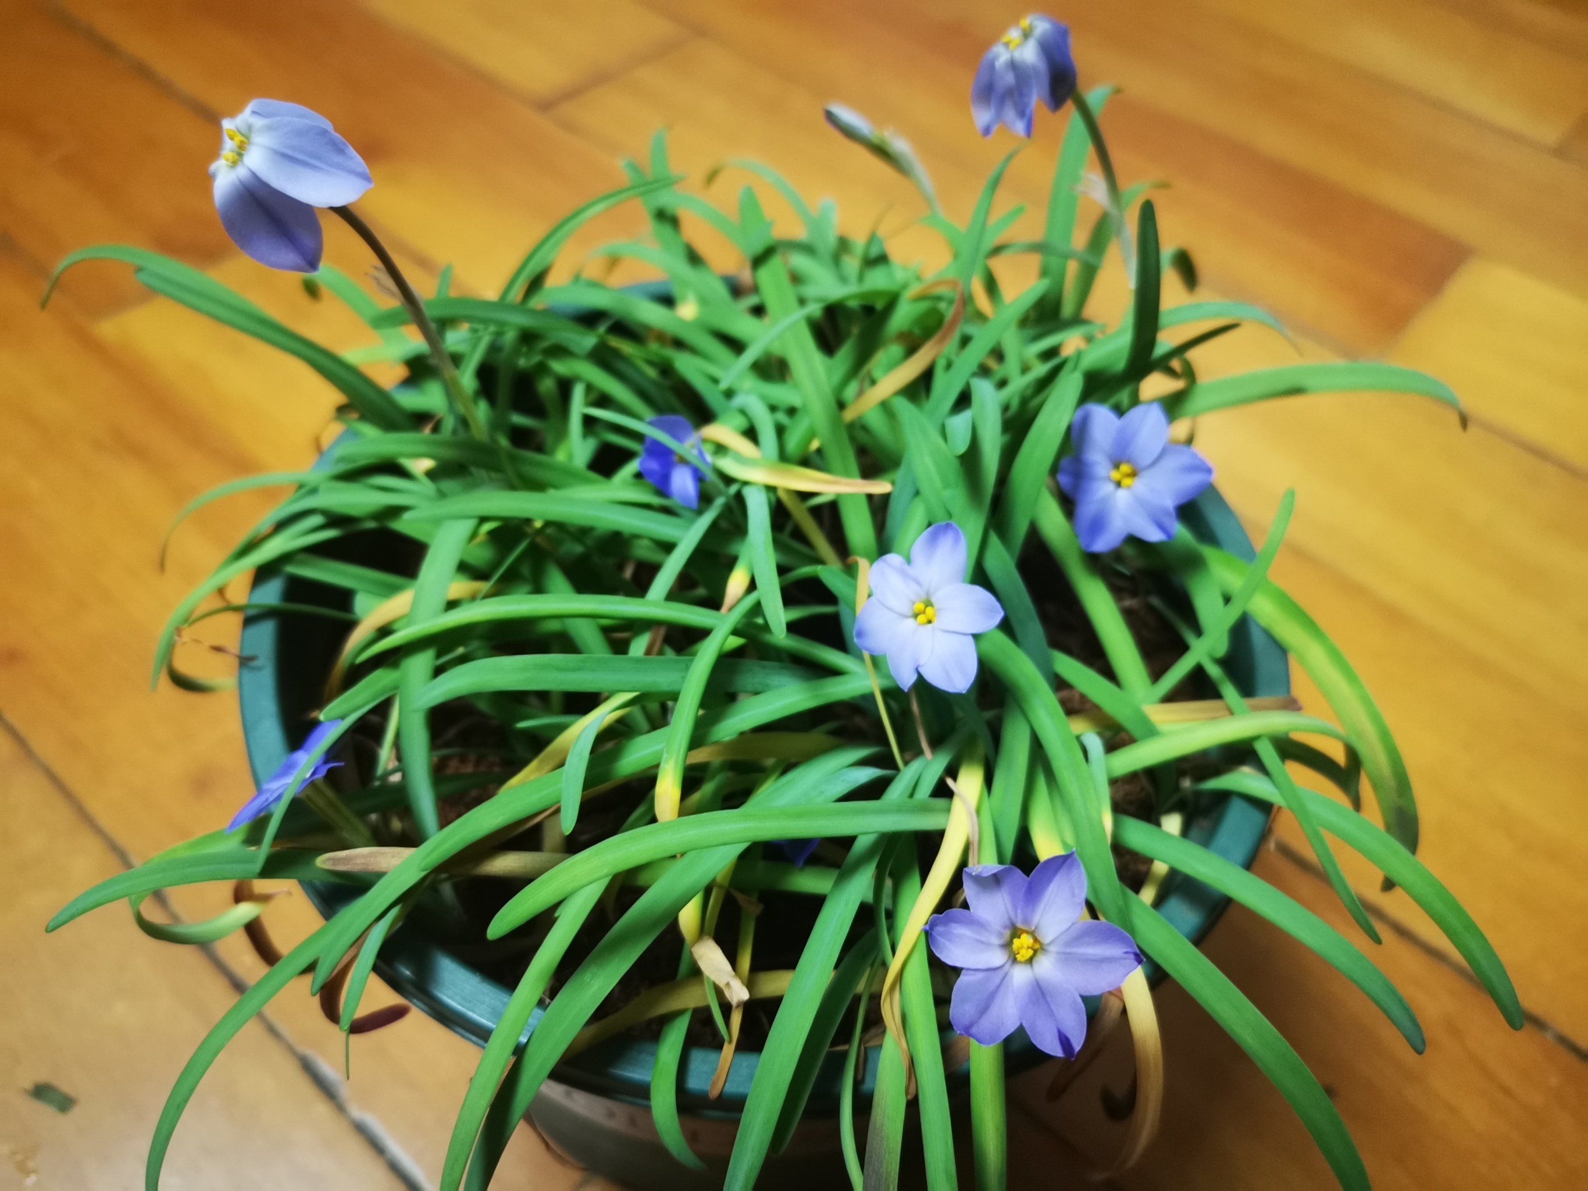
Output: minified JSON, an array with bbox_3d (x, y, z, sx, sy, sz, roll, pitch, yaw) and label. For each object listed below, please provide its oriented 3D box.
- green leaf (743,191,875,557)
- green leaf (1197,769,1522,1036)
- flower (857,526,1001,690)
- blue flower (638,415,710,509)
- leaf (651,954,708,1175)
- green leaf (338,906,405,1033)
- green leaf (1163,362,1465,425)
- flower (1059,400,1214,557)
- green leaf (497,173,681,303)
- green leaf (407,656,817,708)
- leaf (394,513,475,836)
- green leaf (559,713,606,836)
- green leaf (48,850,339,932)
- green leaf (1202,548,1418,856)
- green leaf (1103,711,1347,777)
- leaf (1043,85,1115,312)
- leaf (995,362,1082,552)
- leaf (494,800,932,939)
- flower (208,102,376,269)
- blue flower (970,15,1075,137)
[{"bbox_3d":[0.004,-0.056,0.299,0.009,0.012,0.096,-19,85,2],"label":"green leaf"},{"bbox_3d":[0.106,0.052,0.221,0.074,0.020,0.006,38,55,2],"label":"green leaf"},{"bbox_3d":[0.028,0.003,0.259,0.031,0.014,0.035,11,89,6],"label":"flower"},{"bbox_3d":[-0.030,-0.032,0.297,0.024,0.024,0.012,-27,18,-24],"label":"blue flower"},{"bbox_3d":[-0.019,0.077,0.209,0.010,0.020,0.038,-3,63,-6],"label":"leaf"},{"bbox_3d":[-0.079,0.070,0.229,0.003,0.030,0.004,31,19,6],"label":"green leaf"},{"bbox_3d":[0.131,-0.047,0.296,0.088,0.018,0.006,-1,49,-18],"label":"green leaf"},{"bbox_3d":[0.075,-0.025,0.274,0.034,0.014,0.033,20,94,13],"label":"flower"},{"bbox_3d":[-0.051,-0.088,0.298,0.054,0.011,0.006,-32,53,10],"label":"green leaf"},{"bbox_3d":[-0.032,0.016,0.232,0.077,0.017,0.010,-2,50,-9],"label":"green leaf"},{"bbox_3d":[-0.072,0.015,0.247,0.010,0.010,0.066,4,83,0],"label":"leaf"},{"bbox_3d":[-0.041,0.035,0.242,0.004,0.006,0.024,18,90,11],"label":"green leaf"},{"bbox_3d":[-0.107,0.051,0.216,0.054,0.012,0.006,-12,51,0],"label":"green leaf"},{"bbox_3d":[0.113,0.021,0.267,0.007,0.020,0.076,-28,77,-4],"label":"green leaf"},{"bbox_3d":[0.090,0.030,0.255,0.050,0.009,0.005,-9,45,2],"label":"green leaf"},{"bbox_3d":[0.070,-0.098,0.310,0.009,0.056,0.010,13,23,8],"label":"leaf"},{"bbox_3d":[0.054,-0.031,0.272,0.008,0.043,0.009,21,7,14],"label":"leaf"},{"bbox_3d":[-0.015,0.046,0.223,0.085,0.013,0.007,-14,35,-2],"label":"leaf"},{"bbox_3d":[-0.079,-0.064,0.194,0.023,0.022,0.023,31,47,-20],"label":"flower"},{"bbox_3d":[0.046,-0.103,0.246,0.024,0.023,0.022,-35,96,-28],"label":"blue flower"}]

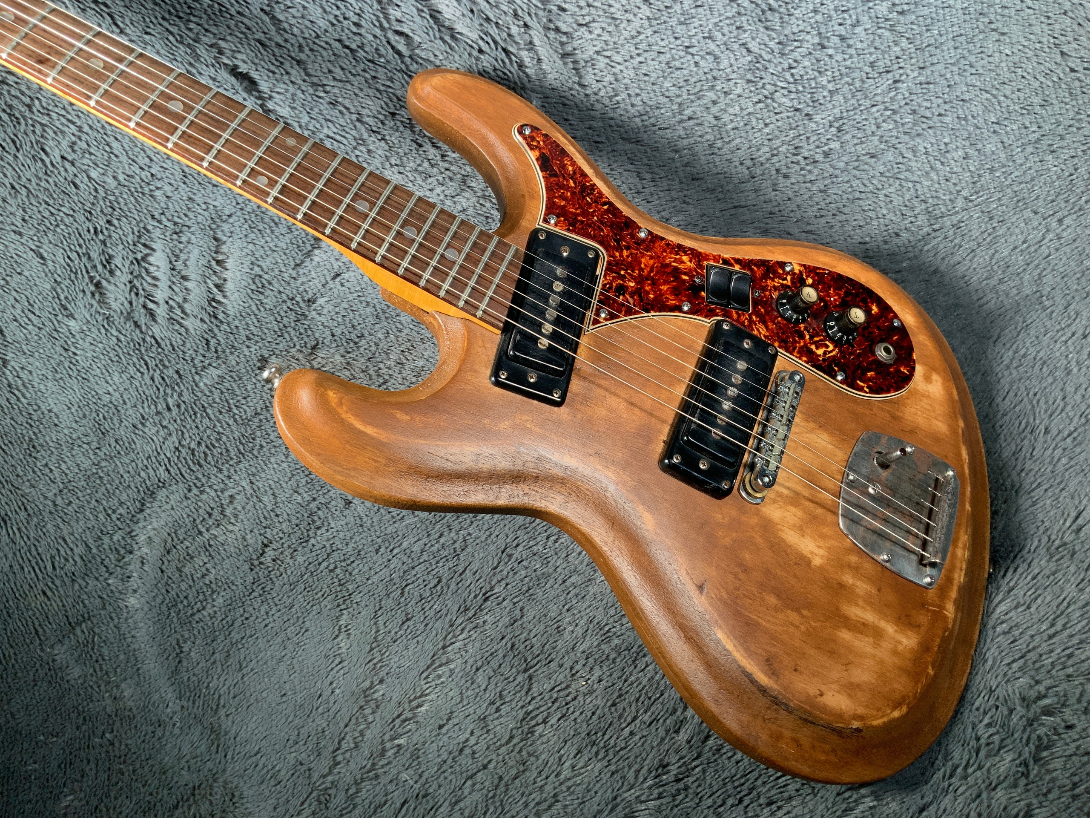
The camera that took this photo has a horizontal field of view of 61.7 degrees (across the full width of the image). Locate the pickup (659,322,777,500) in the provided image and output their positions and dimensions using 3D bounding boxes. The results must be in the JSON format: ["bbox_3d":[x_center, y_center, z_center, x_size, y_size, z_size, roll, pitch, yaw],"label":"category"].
[{"bbox_3d":[0.108,-0.002,0.547,0.044,0.014,0.107,27,64,-5],"label":"pickup"}]

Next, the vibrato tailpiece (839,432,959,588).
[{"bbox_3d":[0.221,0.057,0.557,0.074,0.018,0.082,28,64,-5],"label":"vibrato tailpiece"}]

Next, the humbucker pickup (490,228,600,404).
[{"bbox_3d":[0.003,-0.057,0.538,0.043,0.012,0.106,19,65,-9],"label":"humbucker pickup"}]

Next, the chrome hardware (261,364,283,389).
[{"bbox_3d":[-0.150,-0.018,0.501,0.012,0.013,0.013,28,64,-5],"label":"chrome hardware"}]

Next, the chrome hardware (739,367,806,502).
[{"bbox_3d":[0.140,0.013,0.549,0.019,0.018,0.093,28,64,-5],"label":"chrome hardware"}]

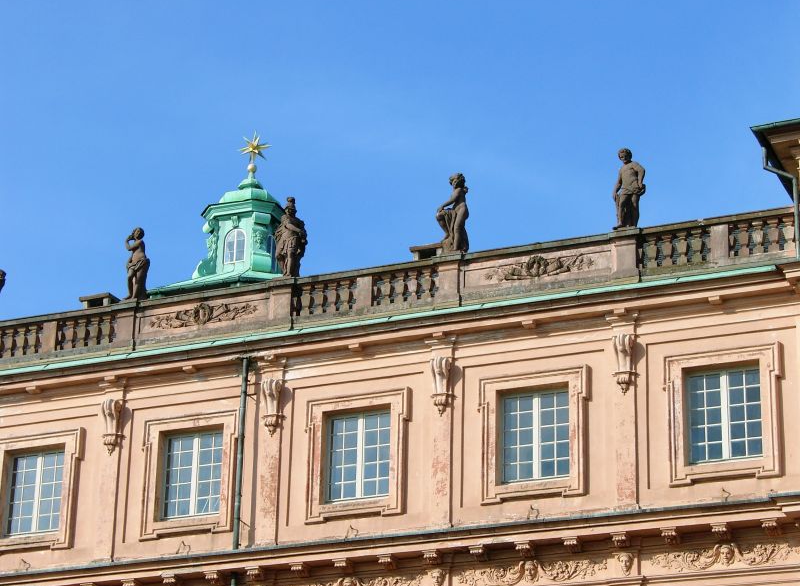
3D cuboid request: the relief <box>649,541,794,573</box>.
[{"bbox_3d":[6.269,5.121,43.533,2.912,0.460,0.160,-8,-23,22],"label":"relief"}]

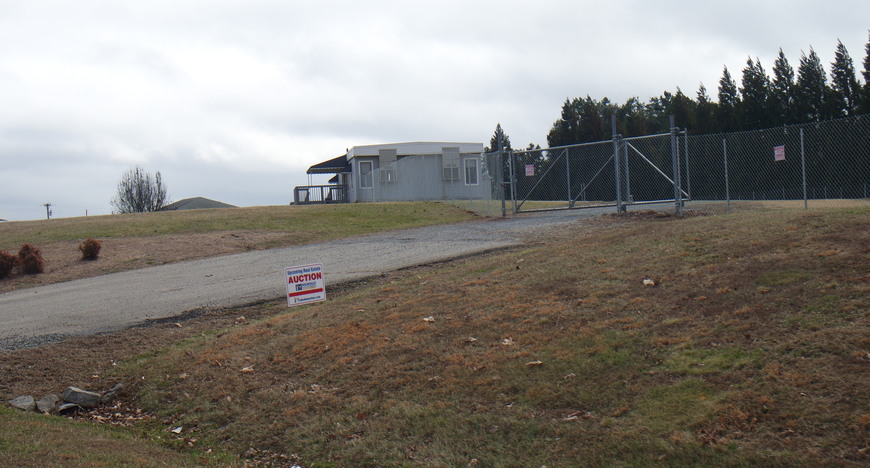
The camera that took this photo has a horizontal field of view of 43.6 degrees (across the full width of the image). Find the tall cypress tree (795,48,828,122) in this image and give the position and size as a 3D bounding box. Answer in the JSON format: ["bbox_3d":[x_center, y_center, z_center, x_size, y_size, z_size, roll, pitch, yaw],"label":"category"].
[{"bbox_3d":[25.128,-6.985,72.000,2.600,10.500,2.600,-3,1,0],"label":"tall cypress tree"}]

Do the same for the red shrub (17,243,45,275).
[{"bbox_3d":[-8.333,0.505,22.400,0.580,0.660,0.570,-3,1,0],"label":"red shrub"}]

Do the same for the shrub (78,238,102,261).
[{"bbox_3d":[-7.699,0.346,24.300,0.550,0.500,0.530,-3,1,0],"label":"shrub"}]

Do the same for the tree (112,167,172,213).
[{"bbox_3d":[-29.741,-4.097,110.000,6.000,5.700,5.800,-3,1,0],"label":"tree"}]

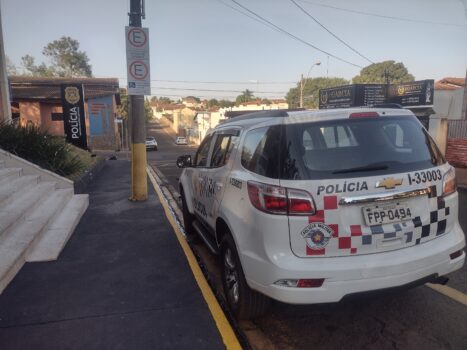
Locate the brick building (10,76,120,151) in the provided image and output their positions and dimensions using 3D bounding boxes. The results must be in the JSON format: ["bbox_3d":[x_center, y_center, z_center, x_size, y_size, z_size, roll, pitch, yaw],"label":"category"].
[{"bbox_3d":[-14.419,-5.393,31.710,8.300,6.100,7.000,-3,10,-16],"label":"brick building"}]

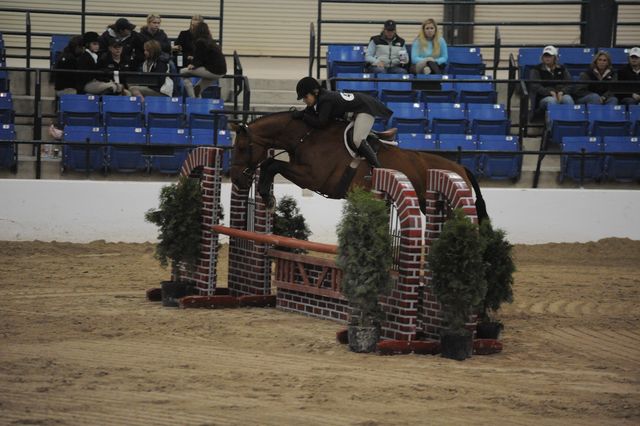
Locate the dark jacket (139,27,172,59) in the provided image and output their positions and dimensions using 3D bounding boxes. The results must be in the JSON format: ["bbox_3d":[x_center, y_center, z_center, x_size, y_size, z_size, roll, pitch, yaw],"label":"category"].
[{"bbox_3d":[-2.248,-2.262,48.413,0.480,0.580,0.360,0,4,-15],"label":"dark jacket"}]

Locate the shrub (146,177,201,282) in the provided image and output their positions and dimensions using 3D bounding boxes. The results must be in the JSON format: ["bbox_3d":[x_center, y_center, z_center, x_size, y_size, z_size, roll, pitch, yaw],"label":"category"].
[{"bbox_3d":[-1.403,0.187,36.000,0.680,1.120,0.660,1,4,-7],"label":"shrub"}]

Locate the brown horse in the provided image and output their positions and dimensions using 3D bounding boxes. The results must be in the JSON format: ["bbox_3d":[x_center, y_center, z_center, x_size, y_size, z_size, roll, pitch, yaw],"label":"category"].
[{"bbox_3d":[0.355,-0.434,32.800,2.450,1.030,0.580,0,5,-24],"label":"brown horse"}]

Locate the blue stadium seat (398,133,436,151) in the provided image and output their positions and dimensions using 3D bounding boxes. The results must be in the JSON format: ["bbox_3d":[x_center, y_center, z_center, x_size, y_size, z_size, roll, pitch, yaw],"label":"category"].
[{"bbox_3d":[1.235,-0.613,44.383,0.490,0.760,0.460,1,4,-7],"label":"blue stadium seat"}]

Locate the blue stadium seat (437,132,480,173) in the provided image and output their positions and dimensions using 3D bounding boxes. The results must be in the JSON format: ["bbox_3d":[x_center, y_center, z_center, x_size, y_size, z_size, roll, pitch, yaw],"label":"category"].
[{"bbox_3d":[1.739,-0.669,44.480,0.510,0.610,0.420,1,4,-6],"label":"blue stadium seat"}]

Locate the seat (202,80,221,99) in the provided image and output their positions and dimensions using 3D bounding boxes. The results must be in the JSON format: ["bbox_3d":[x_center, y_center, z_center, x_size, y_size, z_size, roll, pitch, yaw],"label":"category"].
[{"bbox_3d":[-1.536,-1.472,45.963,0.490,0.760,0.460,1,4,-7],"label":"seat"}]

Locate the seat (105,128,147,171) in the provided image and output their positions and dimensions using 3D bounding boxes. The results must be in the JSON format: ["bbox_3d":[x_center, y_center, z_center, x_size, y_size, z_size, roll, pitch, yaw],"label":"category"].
[{"bbox_3d":[-2.492,-0.792,46.000,0.520,0.670,0.420,1,4,-7],"label":"seat"}]

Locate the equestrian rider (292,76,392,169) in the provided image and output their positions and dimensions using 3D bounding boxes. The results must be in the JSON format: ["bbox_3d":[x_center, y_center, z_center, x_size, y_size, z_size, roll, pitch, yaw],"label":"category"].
[{"bbox_3d":[0.217,-0.818,34.200,0.980,0.990,0.550,0,4,-22],"label":"equestrian rider"}]

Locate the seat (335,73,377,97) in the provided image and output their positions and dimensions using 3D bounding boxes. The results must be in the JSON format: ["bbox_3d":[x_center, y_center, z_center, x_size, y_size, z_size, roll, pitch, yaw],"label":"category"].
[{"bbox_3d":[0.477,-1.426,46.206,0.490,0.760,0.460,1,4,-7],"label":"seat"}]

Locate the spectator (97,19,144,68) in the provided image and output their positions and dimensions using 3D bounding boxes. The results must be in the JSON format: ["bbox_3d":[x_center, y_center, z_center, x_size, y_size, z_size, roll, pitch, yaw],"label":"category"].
[{"bbox_3d":[-2.689,-2.125,48.263,0.580,1.080,0.720,0,4,-14],"label":"spectator"}]

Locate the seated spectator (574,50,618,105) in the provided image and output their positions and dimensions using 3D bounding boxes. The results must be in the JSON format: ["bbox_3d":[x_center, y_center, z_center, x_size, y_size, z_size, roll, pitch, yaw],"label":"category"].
[{"bbox_3d":[3.489,-1.450,45.000,0.520,1.180,0.750,1,4,-3],"label":"seated spectator"}]

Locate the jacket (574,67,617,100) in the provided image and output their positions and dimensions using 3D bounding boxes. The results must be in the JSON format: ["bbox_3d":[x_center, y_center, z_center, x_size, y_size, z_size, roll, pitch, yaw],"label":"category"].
[{"bbox_3d":[3.609,-1.660,46.462,0.540,0.520,0.360,1,4,-6],"label":"jacket"}]

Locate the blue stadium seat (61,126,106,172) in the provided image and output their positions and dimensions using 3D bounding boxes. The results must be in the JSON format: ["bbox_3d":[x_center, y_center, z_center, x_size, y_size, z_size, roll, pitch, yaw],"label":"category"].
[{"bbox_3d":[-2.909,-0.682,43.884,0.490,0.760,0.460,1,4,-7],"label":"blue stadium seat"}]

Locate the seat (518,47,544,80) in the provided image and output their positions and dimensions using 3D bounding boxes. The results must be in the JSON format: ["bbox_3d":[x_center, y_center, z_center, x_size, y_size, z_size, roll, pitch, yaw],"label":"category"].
[{"bbox_3d":[2.810,-1.794,45.700,0.500,0.660,0.450,1,4,-9],"label":"seat"}]

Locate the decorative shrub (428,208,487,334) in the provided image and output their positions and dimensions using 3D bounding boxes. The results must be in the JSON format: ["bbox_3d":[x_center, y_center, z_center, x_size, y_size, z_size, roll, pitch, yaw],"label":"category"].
[{"bbox_3d":[1.153,0.491,29.800,0.480,1.040,0.480,1,4,0],"label":"decorative shrub"}]

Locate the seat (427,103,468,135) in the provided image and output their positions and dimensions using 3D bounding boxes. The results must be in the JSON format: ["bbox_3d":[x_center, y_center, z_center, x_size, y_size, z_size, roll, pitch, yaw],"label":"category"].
[{"bbox_3d":[1.578,-1.037,44.150,0.500,0.660,0.450,1,4,-9],"label":"seat"}]

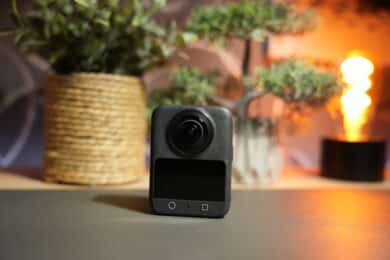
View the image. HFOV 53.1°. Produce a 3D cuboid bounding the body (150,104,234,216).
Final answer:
[{"bbox_3d":[-0.003,0.023,0.294,0.061,0.081,0.036,2,3,9],"label":"body"}]

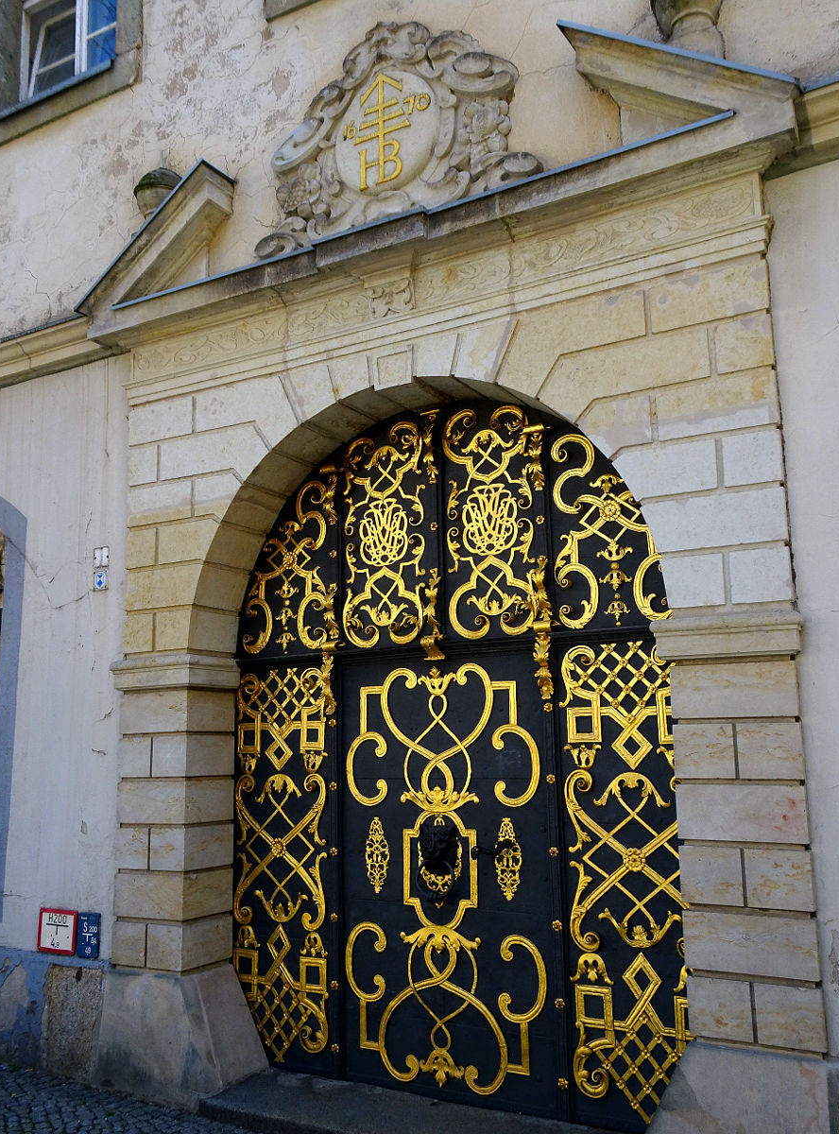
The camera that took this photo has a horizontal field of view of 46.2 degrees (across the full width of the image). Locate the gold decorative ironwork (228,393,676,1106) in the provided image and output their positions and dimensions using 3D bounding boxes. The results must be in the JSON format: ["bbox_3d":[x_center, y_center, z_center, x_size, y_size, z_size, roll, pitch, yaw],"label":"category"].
[{"bbox_3d":[0.051,0.696,4.124,2.190,2.850,0.140,-6,-11,29],"label":"gold decorative ironwork"}]

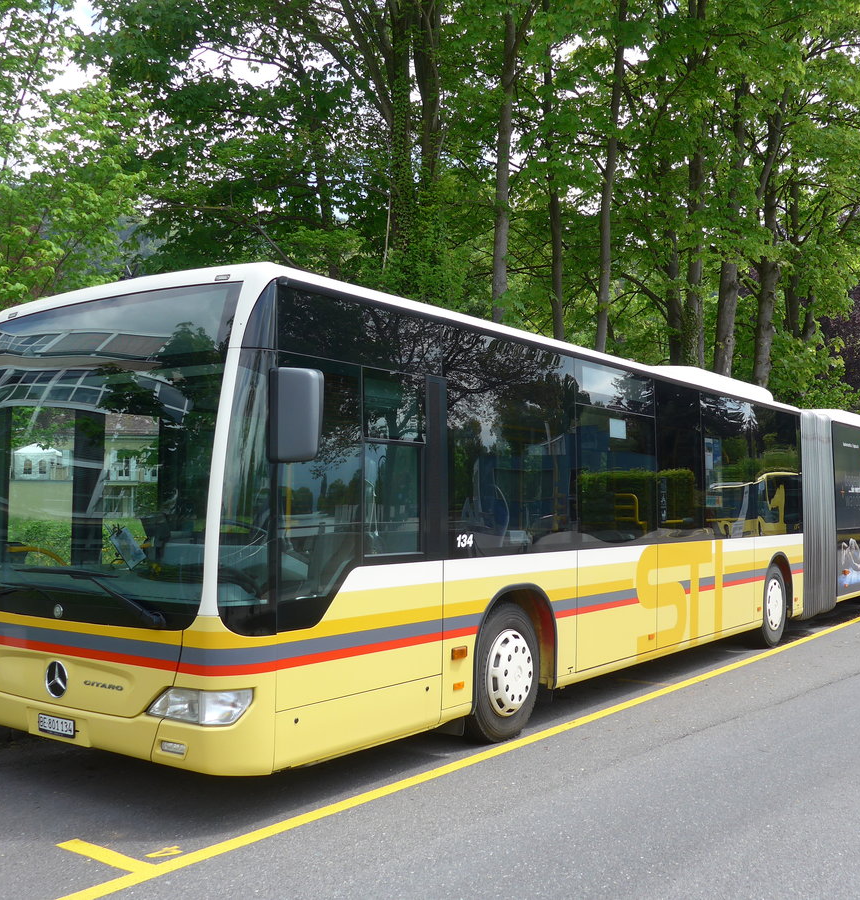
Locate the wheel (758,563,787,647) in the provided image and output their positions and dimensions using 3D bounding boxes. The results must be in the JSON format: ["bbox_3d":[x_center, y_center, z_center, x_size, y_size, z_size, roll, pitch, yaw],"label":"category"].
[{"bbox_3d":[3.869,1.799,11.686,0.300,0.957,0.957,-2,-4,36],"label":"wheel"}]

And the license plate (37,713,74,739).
[{"bbox_3d":[-2.018,1.495,5.442,0.315,0.100,0.020,-2,-4,36],"label":"license plate"}]

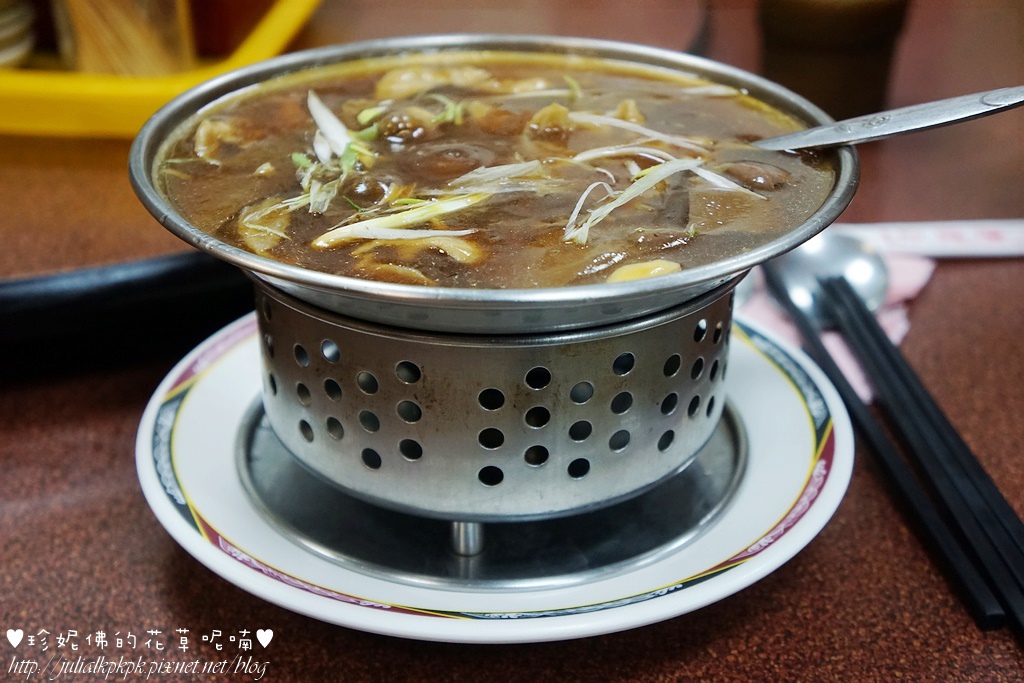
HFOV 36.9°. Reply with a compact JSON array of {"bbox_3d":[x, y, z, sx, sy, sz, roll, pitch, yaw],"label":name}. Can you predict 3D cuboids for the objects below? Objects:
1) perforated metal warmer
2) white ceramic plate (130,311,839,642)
[{"bbox_3d":[-0.005,-0.013,0.508,0.162,0.067,0.162,0,29,0],"label":"perforated metal warmer"},{"bbox_3d":[-0.006,0.035,0.534,0.242,0.022,0.242,0,29,0],"label":"white ceramic plate"}]

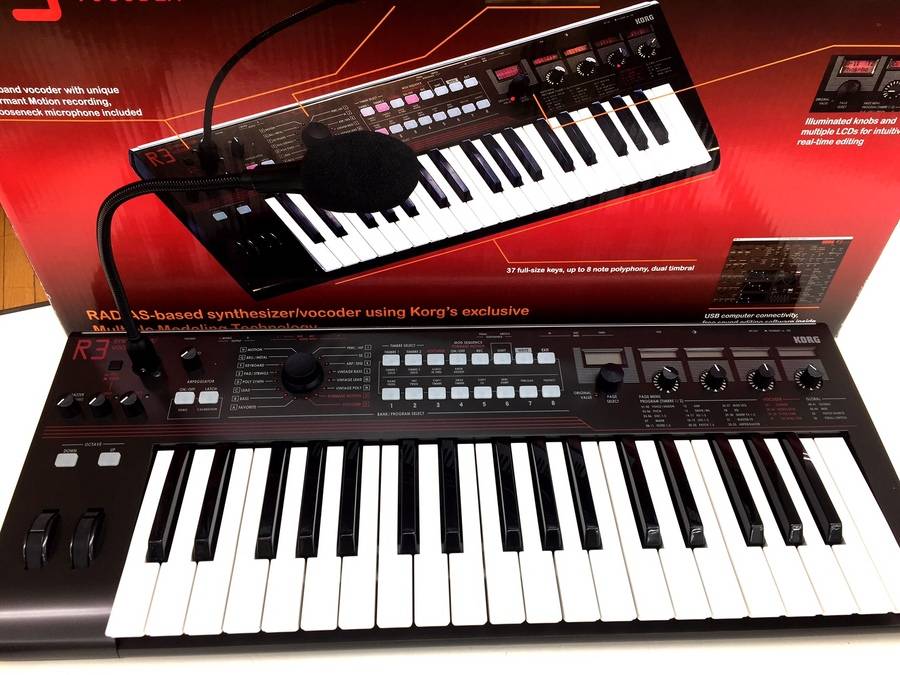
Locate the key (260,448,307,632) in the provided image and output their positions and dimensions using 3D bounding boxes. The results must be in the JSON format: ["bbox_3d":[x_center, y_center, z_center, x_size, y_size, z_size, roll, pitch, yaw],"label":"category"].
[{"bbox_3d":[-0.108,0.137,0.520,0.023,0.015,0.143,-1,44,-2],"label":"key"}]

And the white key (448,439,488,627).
[{"bbox_3d":[0.010,0.135,0.524,0.023,0.015,0.143,-1,44,-2],"label":"white key"}]

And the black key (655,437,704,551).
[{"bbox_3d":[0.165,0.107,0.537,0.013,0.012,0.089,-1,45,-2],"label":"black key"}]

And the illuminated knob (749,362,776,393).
[{"bbox_3d":[0.250,0.031,0.597,0.021,0.014,0.021,-1,51,-2],"label":"illuminated knob"}]

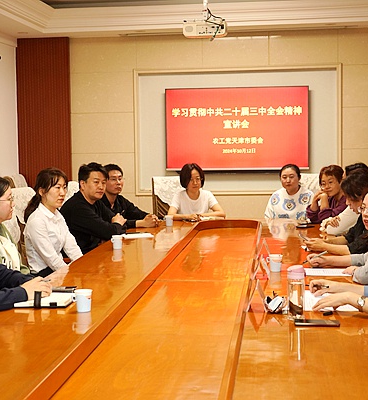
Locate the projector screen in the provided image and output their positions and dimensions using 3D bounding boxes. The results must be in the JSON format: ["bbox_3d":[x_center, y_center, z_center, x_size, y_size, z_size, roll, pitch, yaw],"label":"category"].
[{"bbox_3d":[0.620,-0.827,9.100,1.670,0.955,0.070,0,4,7],"label":"projector screen"}]

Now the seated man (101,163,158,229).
[{"bbox_3d":[-0.440,0.373,6.050,0.740,1.285,0.530,2,5,37],"label":"seated man"}]

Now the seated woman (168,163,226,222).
[{"bbox_3d":[0.110,0.326,6.740,0.520,1.275,0.740,-1,4,5],"label":"seated woman"}]

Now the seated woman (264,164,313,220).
[{"bbox_3d":[0.900,0.327,6.600,0.530,1.265,0.740,0,4,7],"label":"seated woman"}]

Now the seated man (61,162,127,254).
[{"bbox_3d":[-0.610,0.423,5.100,0.740,1.310,0.540,1,4,33],"label":"seated man"}]

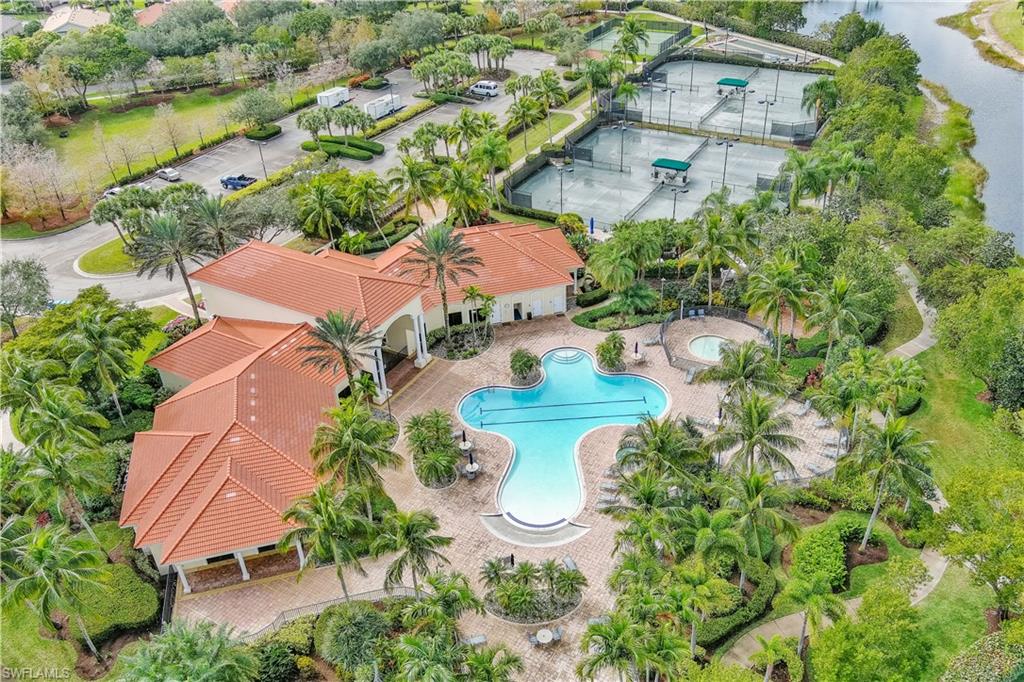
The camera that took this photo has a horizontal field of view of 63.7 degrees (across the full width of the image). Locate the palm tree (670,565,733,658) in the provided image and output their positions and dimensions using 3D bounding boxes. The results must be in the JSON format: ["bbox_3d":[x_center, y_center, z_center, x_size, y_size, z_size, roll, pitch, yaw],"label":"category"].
[{"bbox_3d":[10.893,16.711,50.294,3.500,8.100,3.500,-3,33,0],"label":"palm tree"}]

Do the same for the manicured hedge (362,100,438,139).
[{"bbox_3d":[-19.596,-38.778,143.348,1.800,0.950,18.881,18,39,29],"label":"manicured hedge"}]

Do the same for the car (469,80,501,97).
[{"bbox_3d":[-5.233,-47.340,153.908,5.700,2.400,2.050,21,40,32],"label":"car"}]

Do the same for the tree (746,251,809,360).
[{"bbox_3d":[24.279,-2.450,75.687,6.200,11.000,6.200,-3,33,0],"label":"tree"}]

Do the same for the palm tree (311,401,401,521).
[{"bbox_3d":[-12.087,10.230,65.145,6.937,11.313,6.729,-3,33,0],"label":"palm tree"}]

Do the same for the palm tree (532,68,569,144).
[{"bbox_3d":[5.770,-35.037,125.613,5.500,12.200,5.500,-3,33,0],"label":"palm tree"}]

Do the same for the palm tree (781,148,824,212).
[{"bbox_3d":[38.703,-20.963,110.255,5.432,9.071,5.269,-3,33,0],"label":"palm tree"}]

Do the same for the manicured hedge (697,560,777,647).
[{"bbox_3d":[15.007,17.574,53.967,2.950,0.950,7.900,19,39,30],"label":"manicured hedge"}]

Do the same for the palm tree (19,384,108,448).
[{"bbox_3d":[-35.049,7.880,65.517,7.396,9.800,7.026,-24,39,-28],"label":"palm tree"}]

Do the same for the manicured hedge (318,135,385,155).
[{"bbox_3d":[-25.679,-31.859,133.563,13.300,0.950,3.500,16,38,26],"label":"manicured hedge"}]

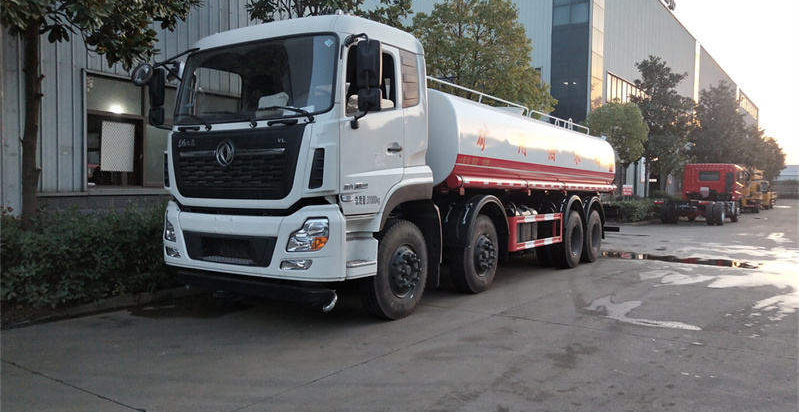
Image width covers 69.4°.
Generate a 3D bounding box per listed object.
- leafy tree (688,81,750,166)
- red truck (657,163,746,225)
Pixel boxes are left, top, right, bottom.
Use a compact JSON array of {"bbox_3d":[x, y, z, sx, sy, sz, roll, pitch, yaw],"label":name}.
[{"bbox_3d":[25.127,-4.589,45.386,4.800,10.600,4.800,2,2,35],"label":"leafy tree"},{"bbox_3d":[14.968,-0.560,28.568,2.500,3.020,8.700,2,2,36],"label":"red truck"}]

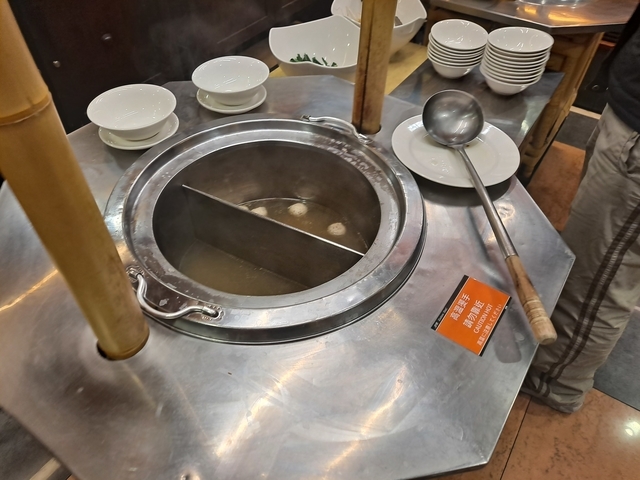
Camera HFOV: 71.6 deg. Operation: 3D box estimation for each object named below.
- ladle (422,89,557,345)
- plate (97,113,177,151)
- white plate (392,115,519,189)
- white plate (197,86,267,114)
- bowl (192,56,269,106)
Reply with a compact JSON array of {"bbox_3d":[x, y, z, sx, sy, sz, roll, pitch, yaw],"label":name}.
[{"bbox_3d":[0.267,-0.085,0.711,0.119,0.079,0.549,0,43,-2],"label":"ladle"},{"bbox_3d":[-0.354,-0.215,0.882,0.151,0.020,0.151,1,47,-1],"label":"plate"},{"bbox_3d":[0.260,-0.170,0.859,0.240,0.025,0.240,2,47,0],"label":"white plate"},{"bbox_3d":[-0.191,-0.309,0.976,0.151,0.020,0.151,1,47,-1],"label":"white plate"},{"bbox_3d":[-0.187,-0.329,0.953,0.161,0.060,0.161,1,47,-1],"label":"bowl"}]

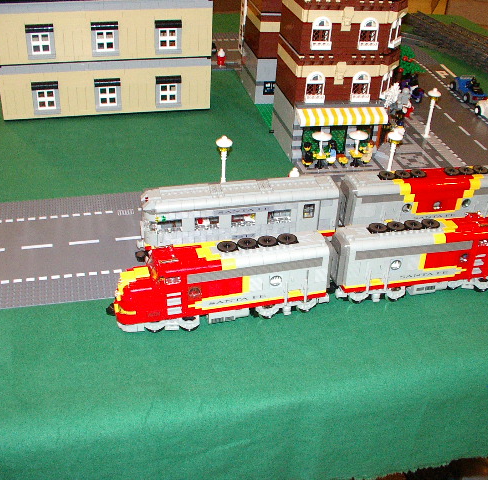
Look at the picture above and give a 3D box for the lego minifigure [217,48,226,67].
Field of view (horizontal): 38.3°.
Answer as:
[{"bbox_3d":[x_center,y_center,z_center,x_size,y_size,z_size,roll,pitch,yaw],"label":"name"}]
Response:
[{"bbox_3d":[-0.050,-0.406,1.567,0.023,0.042,0.015,-5,35,-13],"label":"lego minifigure"}]

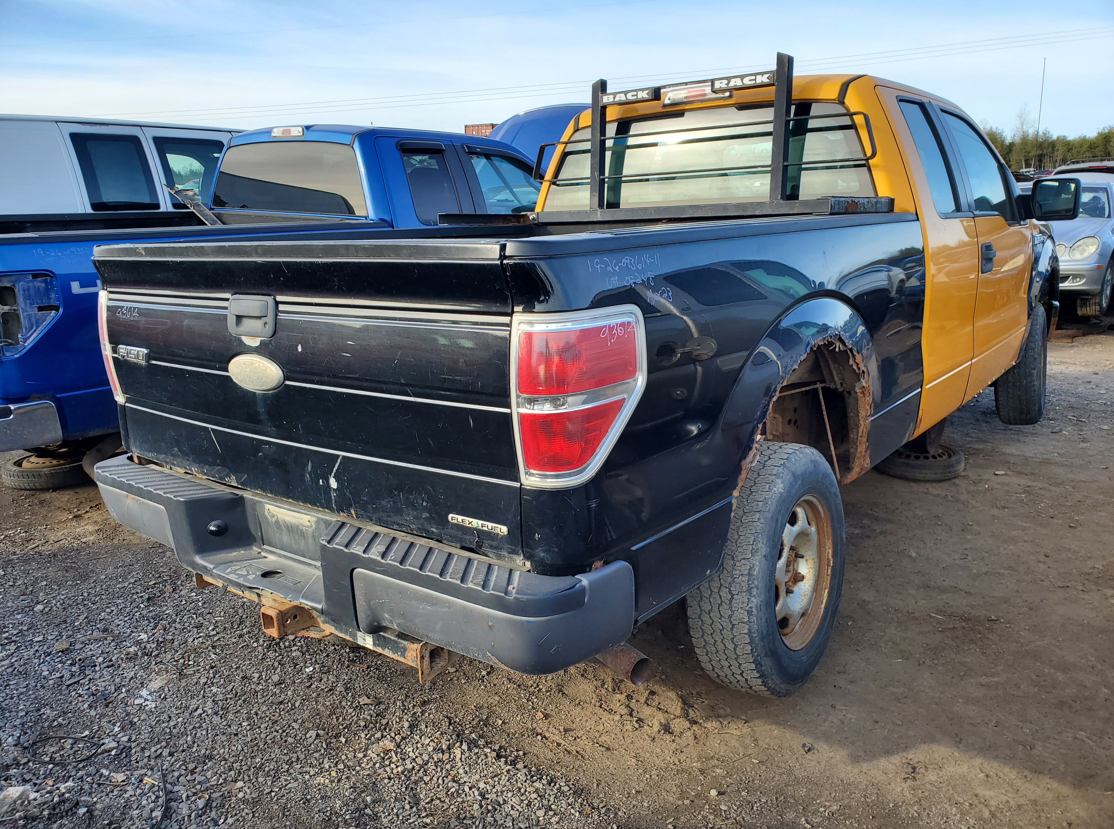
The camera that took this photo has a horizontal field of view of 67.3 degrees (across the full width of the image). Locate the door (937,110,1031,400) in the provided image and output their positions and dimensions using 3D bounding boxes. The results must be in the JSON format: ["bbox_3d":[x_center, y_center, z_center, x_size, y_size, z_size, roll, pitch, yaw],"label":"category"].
[{"bbox_3d":[2.187,-0.835,4.295,0.283,1.356,1.275,8,17,37],"label":"door"}]

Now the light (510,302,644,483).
[{"bbox_3d":[0.040,-0.040,1.585,0.162,0.344,0.243,8,17,37],"label":"light"}]

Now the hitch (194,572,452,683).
[{"bbox_3d":[-0.641,0.494,2.235,1.022,0.162,0.268,8,17,37],"label":"hitch"}]

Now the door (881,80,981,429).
[{"bbox_3d":[1.532,-0.627,3.478,0.278,1.351,0.880,8,17,37],"label":"door"}]

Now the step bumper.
[{"bbox_3d":[-0.667,0.317,2.176,1.892,0.223,0.319,8,17,37],"label":"step bumper"}]

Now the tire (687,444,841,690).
[{"bbox_3d":[0.677,0.471,2.596,0.248,0.761,0.761,8,17,37],"label":"tire"}]

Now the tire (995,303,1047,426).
[{"bbox_3d":[2.957,-0.325,5.345,0.246,0.772,0.772,10,18,41],"label":"tire"}]

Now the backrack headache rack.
[{"bbox_3d":[0.351,-1.063,3.256,1.700,0.597,0.688,8,17,37],"label":"backrack headache rack"}]

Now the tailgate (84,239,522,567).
[{"bbox_3d":[-0.694,-0.101,2.064,1.599,0.632,0.101,8,17,37],"label":"tailgate"}]

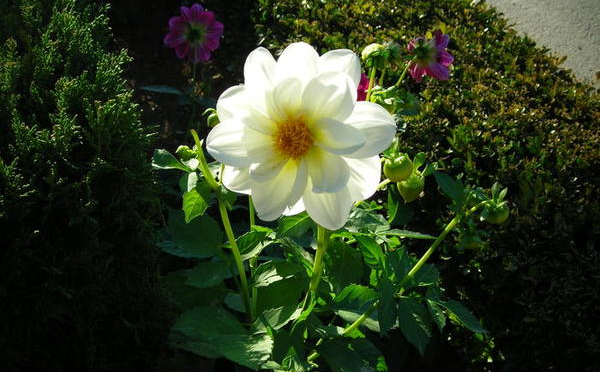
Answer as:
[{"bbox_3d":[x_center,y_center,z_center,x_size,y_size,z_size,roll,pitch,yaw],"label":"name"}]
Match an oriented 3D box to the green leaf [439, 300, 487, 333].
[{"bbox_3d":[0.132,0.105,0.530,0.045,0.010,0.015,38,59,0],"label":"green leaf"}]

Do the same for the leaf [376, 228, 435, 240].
[{"bbox_3d":[0.088,0.040,0.555,0.048,0.007,0.020,3,15,12],"label":"leaf"}]

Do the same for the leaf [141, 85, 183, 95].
[{"bbox_3d":[-0.192,-0.133,0.920,0.061,0.007,0.020,0,35,0],"label":"leaf"}]

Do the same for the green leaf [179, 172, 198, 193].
[{"bbox_3d":[-0.081,-0.003,0.480,0.015,0.013,0.010,0,35,0],"label":"green leaf"}]

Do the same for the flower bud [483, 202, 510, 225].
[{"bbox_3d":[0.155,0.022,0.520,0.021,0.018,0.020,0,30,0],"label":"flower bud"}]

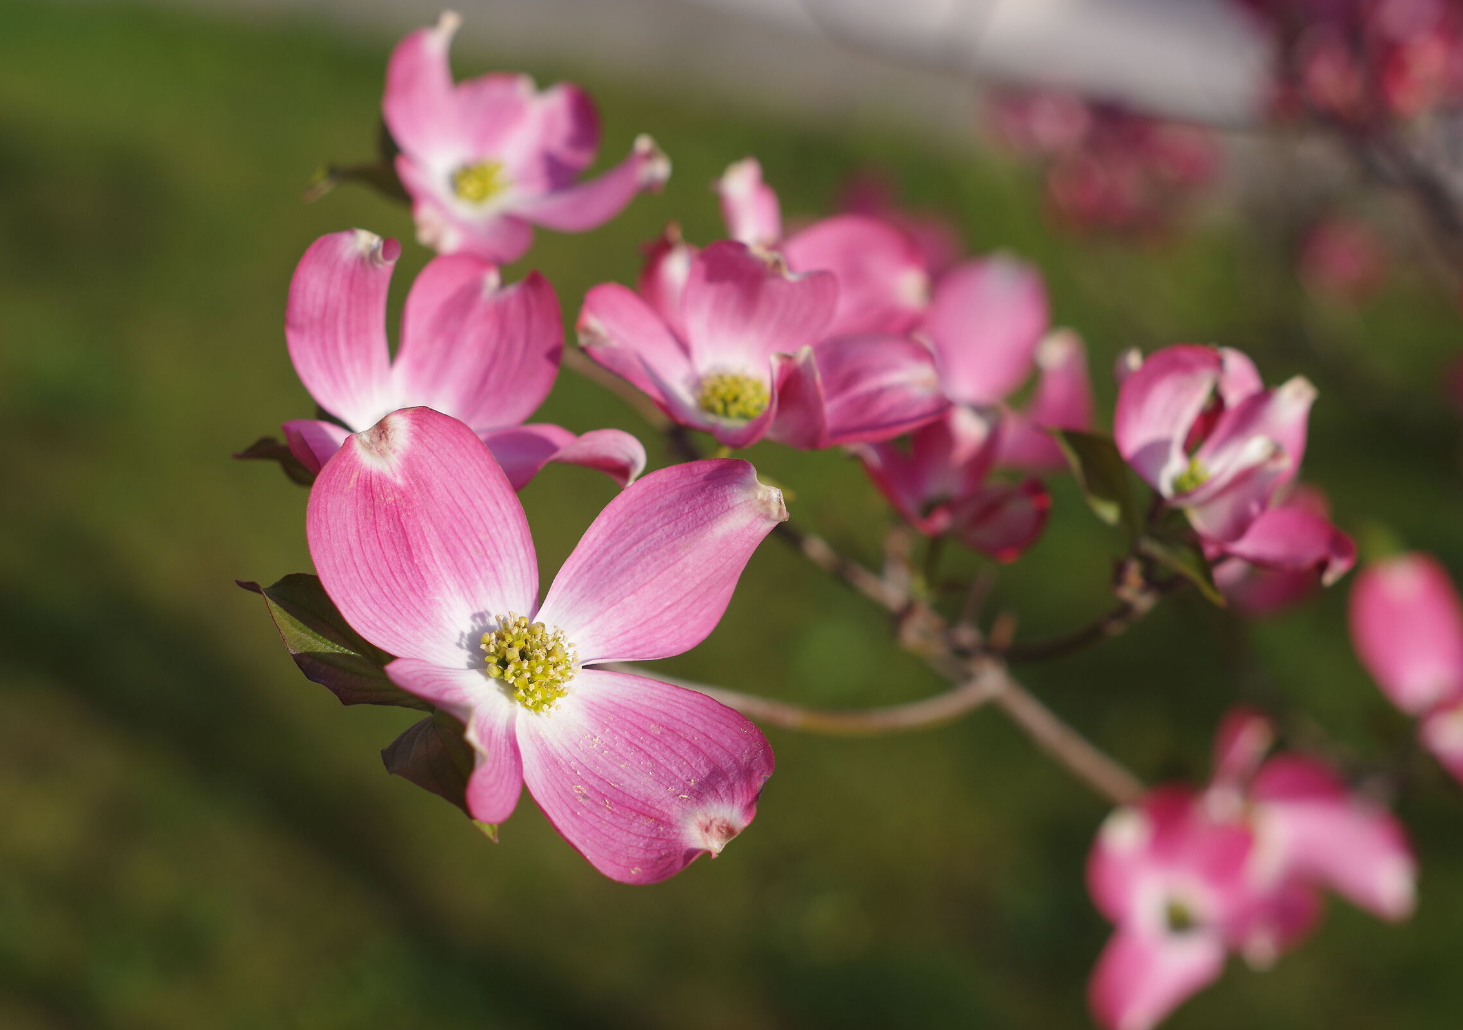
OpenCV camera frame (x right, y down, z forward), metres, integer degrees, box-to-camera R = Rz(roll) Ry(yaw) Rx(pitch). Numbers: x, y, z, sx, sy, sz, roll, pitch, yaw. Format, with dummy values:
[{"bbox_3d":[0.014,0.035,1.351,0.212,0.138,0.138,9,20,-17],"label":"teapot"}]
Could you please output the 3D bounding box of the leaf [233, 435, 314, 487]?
[{"bbox_3d":[-0.081,-0.010,0.590,0.023,0.008,0.014,0,37,-18],"label":"leaf"}]

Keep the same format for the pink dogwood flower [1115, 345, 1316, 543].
[{"bbox_3d":[0.096,-0.014,0.640,0.041,0.030,0.036,-13,59,-30],"label":"pink dogwood flower"}]

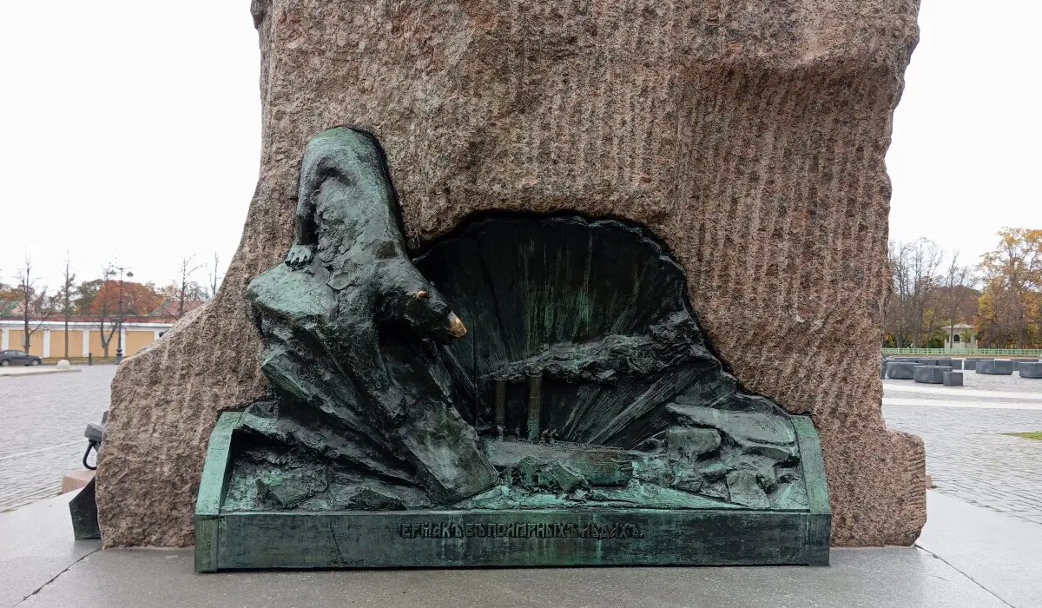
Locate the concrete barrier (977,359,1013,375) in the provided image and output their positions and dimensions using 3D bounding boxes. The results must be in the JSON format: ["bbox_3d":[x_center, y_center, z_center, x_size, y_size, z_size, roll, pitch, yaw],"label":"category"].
[{"bbox_3d":[28.850,3.880,51.300,1.600,0.840,1.100,1,-3,-26],"label":"concrete barrier"}]

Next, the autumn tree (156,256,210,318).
[{"bbox_3d":[-47.200,0.250,118.000,7.000,14.400,6.300,1,-3,-22],"label":"autumn tree"}]

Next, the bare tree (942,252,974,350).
[{"bbox_3d":[85.300,-0.450,165.000,6.600,19.600,6.200,-2,-3,27],"label":"bare tree"}]

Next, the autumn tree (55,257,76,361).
[{"bbox_3d":[-59.100,0.170,110.000,2.800,13.800,2.700,2,-3,-28],"label":"autumn tree"}]

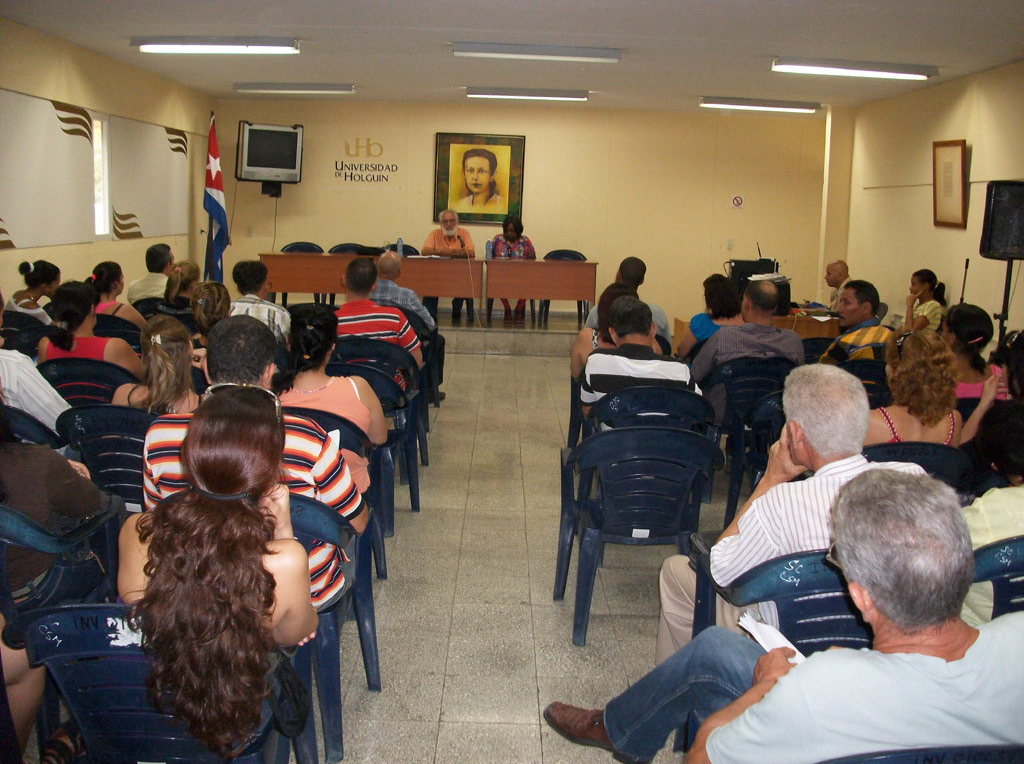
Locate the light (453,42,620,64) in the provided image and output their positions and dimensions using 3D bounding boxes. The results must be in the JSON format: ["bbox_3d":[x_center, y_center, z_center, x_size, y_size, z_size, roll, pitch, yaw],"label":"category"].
[{"bbox_3d":[0.189,-2.481,6.944,1.270,0.090,0.120,2,11,-1],"label":"light"}]

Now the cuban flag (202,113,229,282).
[{"bbox_3d":[-3.394,-2.008,10.482,0.300,2.140,0.270,1,11,-1],"label":"cuban flag"}]

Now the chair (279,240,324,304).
[{"bbox_3d":[-2.403,-1.160,10.499,0.565,0.823,0.535,2,11,-1],"label":"chair"}]

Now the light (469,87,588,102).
[{"bbox_3d":[0.157,-2.893,9.202,1.232,0.096,0.151,2,11,-1],"label":"light"}]

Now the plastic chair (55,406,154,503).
[{"bbox_3d":[-1.442,0.433,3.680,0.565,0.823,0.535,2,11,3],"label":"plastic chair"}]

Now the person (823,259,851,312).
[{"bbox_3d":[2.642,-0.415,7.827,0.750,1.200,0.500,4,11,13],"label":"person"}]

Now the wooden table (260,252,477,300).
[{"bbox_3d":[-1.518,-1.040,10.272,2.420,0.739,0.600,2,11,-1],"label":"wooden table"}]

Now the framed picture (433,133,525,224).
[{"bbox_3d":[-0.390,-2.407,10.911,1.050,1.060,0.050,2,11,-1],"label":"framed picture"}]

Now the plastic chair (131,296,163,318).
[{"bbox_3d":[-2.640,-0.260,7.164,0.570,0.830,0.560,2,11,-1],"label":"plastic chair"}]

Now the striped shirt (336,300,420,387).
[{"bbox_3d":[-0.840,-0.211,5.295,0.580,0.600,0.320,2,11,-1],"label":"striped shirt"}]

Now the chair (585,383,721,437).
[{"bbox_3d":[0.587,0.376,4.266,0.570,0.830,0.560,2,11,-1],"label":"chair"}]

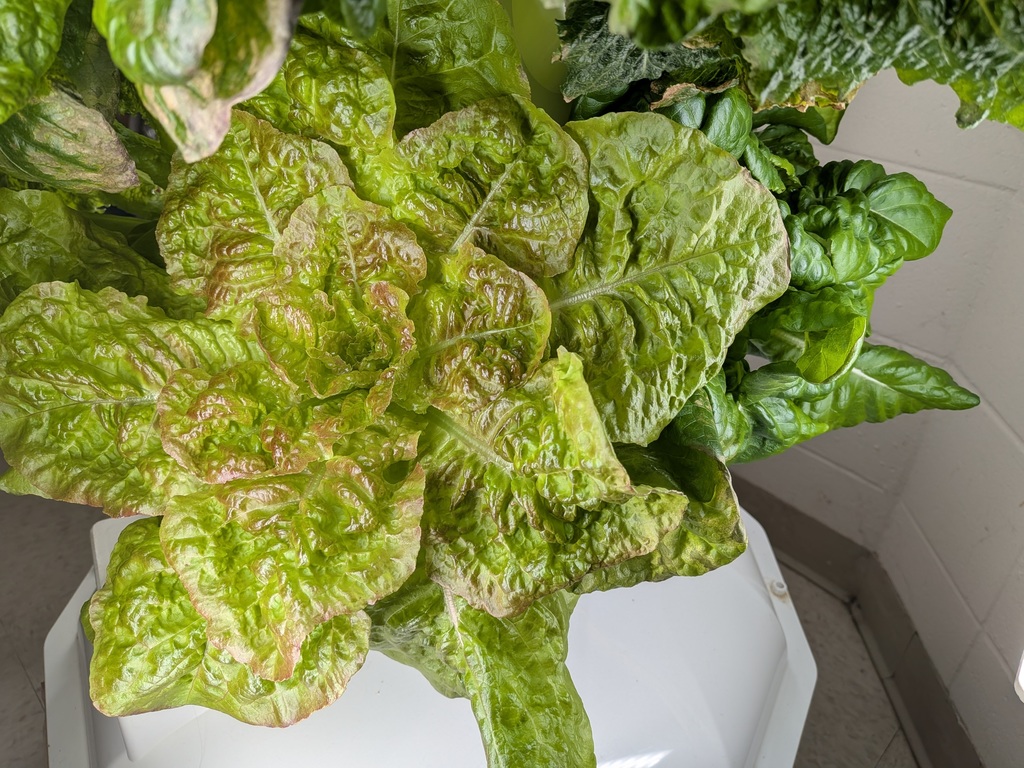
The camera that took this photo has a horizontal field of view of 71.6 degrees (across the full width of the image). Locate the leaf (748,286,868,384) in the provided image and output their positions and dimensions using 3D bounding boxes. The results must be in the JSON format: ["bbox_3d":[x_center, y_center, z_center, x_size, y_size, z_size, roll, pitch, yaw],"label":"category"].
[{"bbox_3d":[0.229,-0.038,0.550,0.088,0.045,0.067,0,66,-7],"label":"leaf"}]

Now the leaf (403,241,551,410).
[{"bbox_3d":[-0.023,-0.034,0.430,0.091,0.050,0.094,-10,73,12],"label":"leaf"}]

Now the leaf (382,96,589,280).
[{"bbox_3d":[-0.018,-0.125,0.465,0.120,0.119,0.055,29,-5,9],"label":"leaf"}]

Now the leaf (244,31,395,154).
[{"bbox_3d":[-0.137,-0.203,0.508,0.098,0.045,0.104,2,75,-3],"label":"leaf"}]

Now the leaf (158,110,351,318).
[{"bbox_3d":[-0.161,-0.103,0.455,0.108,0.136,0.050,-17,-6,-9],"label":"leaf"}]

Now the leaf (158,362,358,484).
[{"bbox_3d":[-0.146,0.019,0.426,0.113,0.045,0.073,-18,60,-18],"label":"leaf"}]

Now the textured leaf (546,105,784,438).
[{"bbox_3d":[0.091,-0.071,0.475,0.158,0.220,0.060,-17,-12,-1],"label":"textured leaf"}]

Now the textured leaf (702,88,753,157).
[{"bbox_3d":[0.176,-0.214,0.580,0.036,0.020,0.056,-11,73,-3],"label":"textured leaf"}]

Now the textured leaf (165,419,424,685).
[{"bbox_3d":[-0.129,0.095,0.431,0.147,0.055,0.152,5,70,2],"label":"textured leaf"}]

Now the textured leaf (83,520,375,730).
[{"bbox_3d":[-0.191,0.157,0.492,0.176,0.060,0.143,4,63,2],"label":"textured leaf"}]

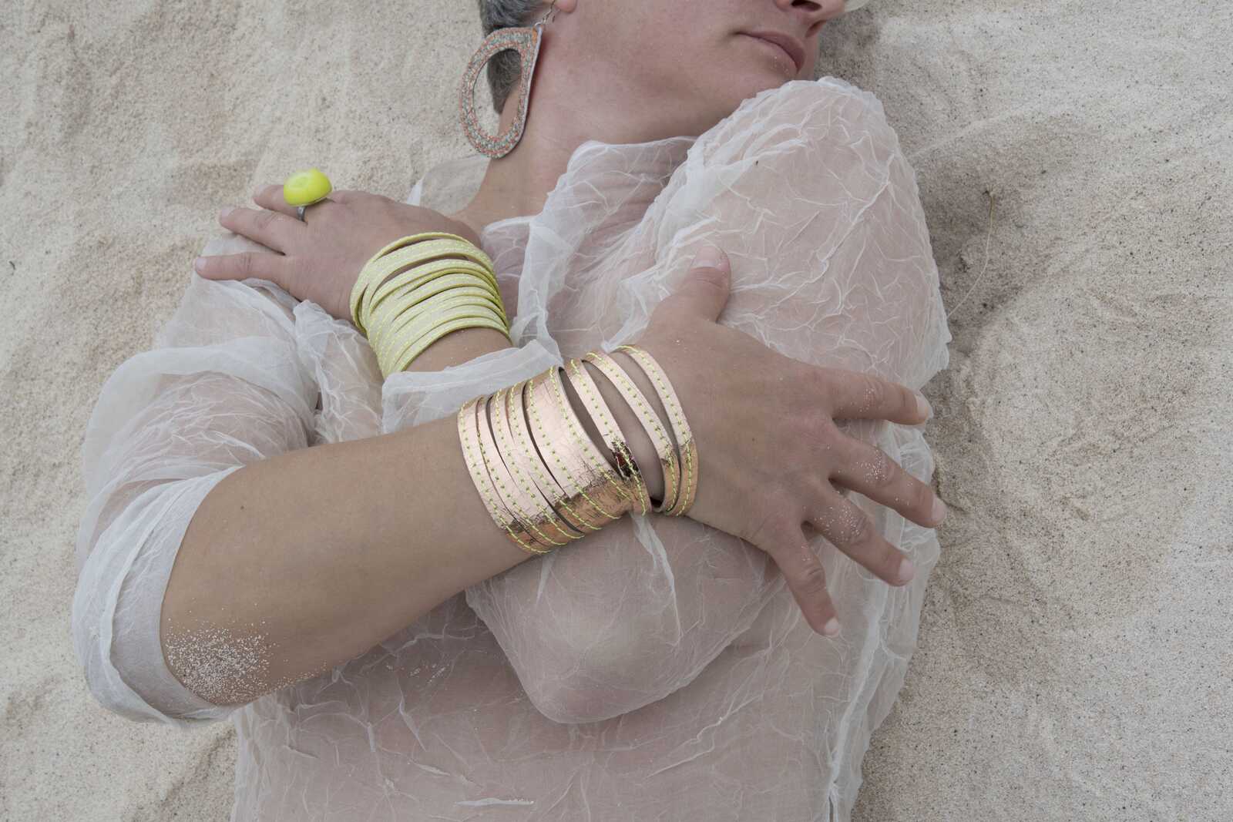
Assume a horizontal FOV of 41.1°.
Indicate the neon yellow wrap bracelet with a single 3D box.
[{"bbox_3d":[-0.090,-0.048,0.810,0.071,0.056,0.047,-16,50,0],"label":"neon yellow wrap bracelet"}]

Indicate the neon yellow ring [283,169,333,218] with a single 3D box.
[{"bbox_3d":[-0.161,-0.114,0.865,0.025,0.030,0.023,-2,34,6],"label":"neon yellow ring"}]

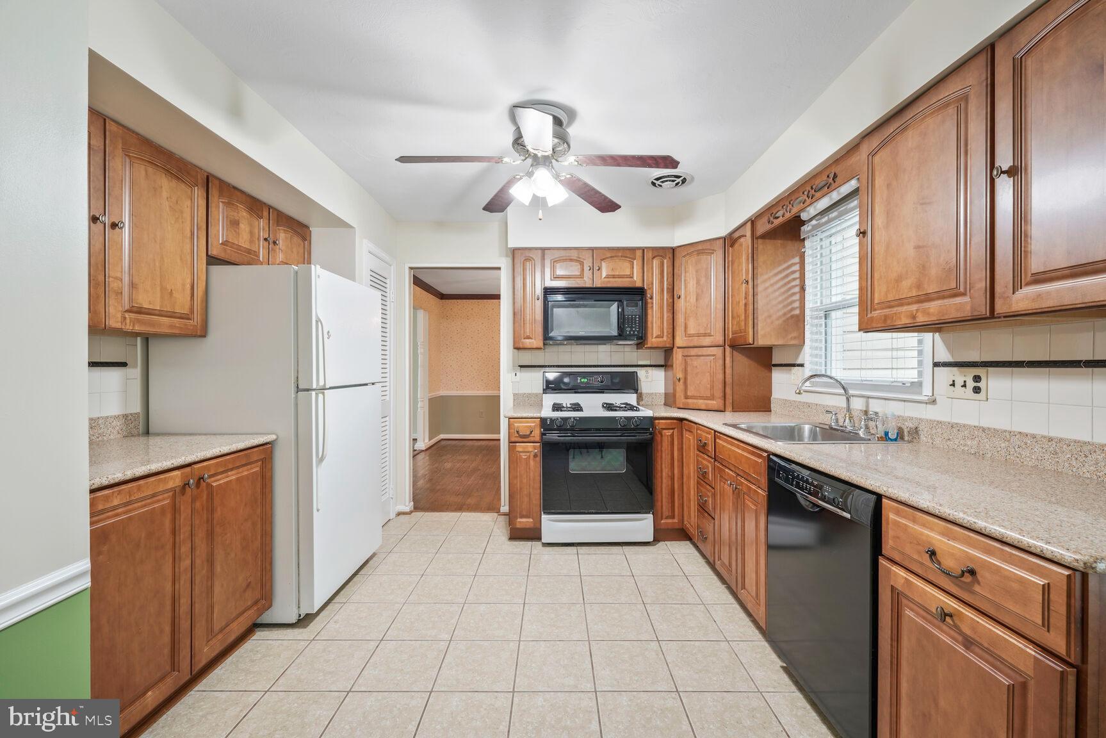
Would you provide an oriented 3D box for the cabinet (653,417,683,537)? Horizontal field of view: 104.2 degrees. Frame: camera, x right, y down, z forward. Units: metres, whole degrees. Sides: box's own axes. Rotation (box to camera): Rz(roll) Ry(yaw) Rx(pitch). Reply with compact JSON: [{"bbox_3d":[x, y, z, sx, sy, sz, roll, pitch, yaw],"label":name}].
[{"bbox_3d":[0.797,0.781,3.287,0.215,0.877,0.610,0,0,0],"label":"cabinet"}]

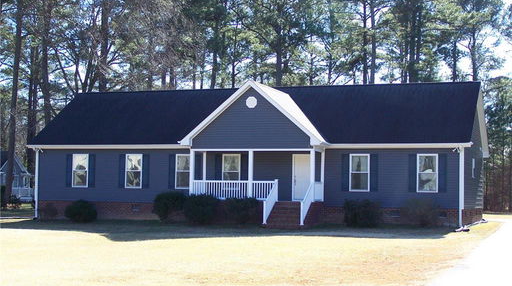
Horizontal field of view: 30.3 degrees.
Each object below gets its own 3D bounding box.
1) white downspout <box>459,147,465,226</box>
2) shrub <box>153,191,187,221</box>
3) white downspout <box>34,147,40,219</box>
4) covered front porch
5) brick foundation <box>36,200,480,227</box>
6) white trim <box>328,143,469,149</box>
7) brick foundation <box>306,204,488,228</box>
[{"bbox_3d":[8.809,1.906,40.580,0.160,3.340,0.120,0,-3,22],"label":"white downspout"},{"bbox_3d":[-3.872,2.950,43.064,1.560,1.350,1.400,0,-3,19],"label":"shrub"},{"bbox_3d":[-10.750,2.011,46.397,0.120,3.330,0.120,0,-3,19],"label":"white downspout"},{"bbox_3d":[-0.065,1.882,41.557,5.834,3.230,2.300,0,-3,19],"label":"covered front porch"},{"bbox_3d":[0.301,3.415,46.870,20.583,0.820,8.149,0,-3,19],"label":"brick foundation"},{"bbox_3d":[6.034,0.130,40.369,6.230,0.220,0.150,0,-3,19],"label":"white trim"},{"bbox_3d":[6.866,3.378,44.616,6.700,0.800,8.149,0,-3,19],"label":"brick foundation"}]

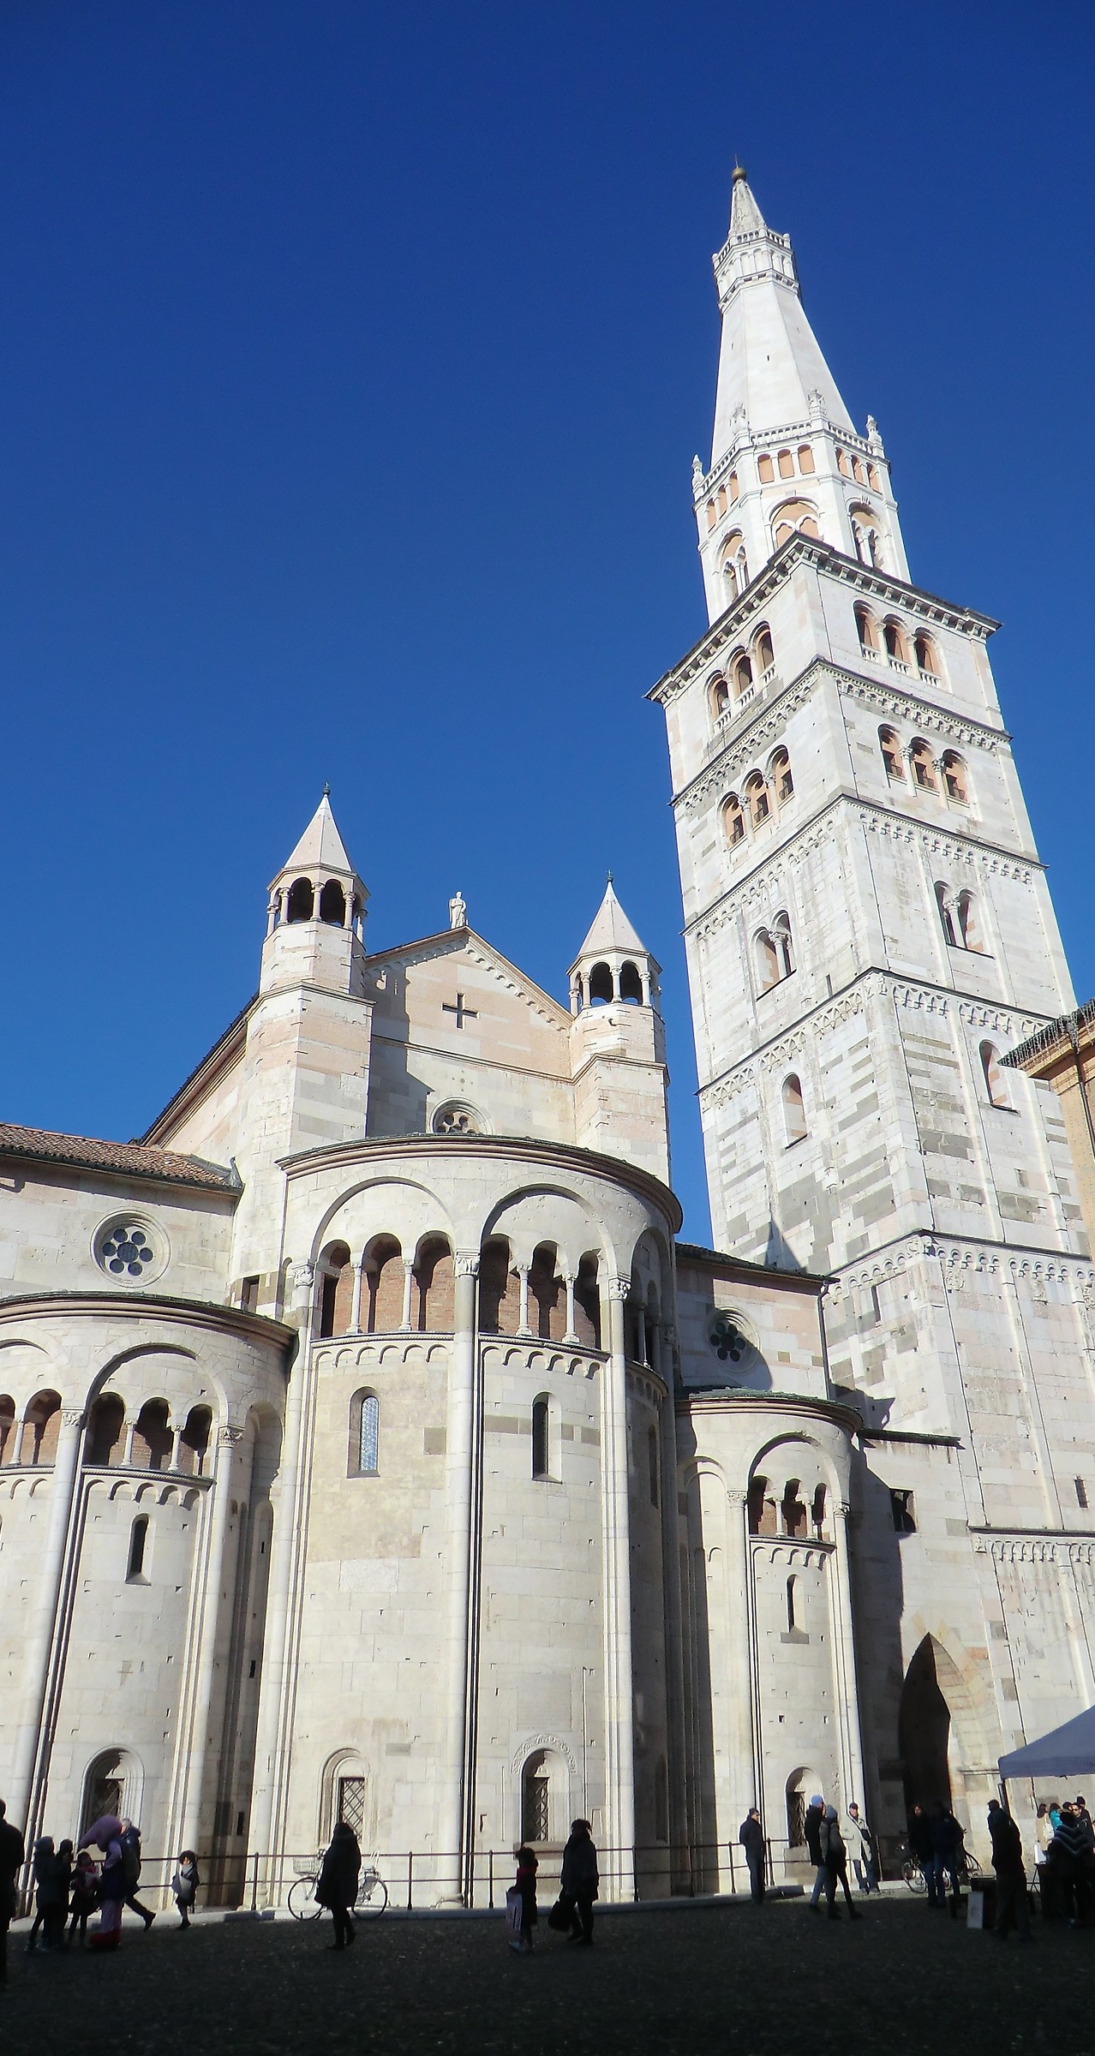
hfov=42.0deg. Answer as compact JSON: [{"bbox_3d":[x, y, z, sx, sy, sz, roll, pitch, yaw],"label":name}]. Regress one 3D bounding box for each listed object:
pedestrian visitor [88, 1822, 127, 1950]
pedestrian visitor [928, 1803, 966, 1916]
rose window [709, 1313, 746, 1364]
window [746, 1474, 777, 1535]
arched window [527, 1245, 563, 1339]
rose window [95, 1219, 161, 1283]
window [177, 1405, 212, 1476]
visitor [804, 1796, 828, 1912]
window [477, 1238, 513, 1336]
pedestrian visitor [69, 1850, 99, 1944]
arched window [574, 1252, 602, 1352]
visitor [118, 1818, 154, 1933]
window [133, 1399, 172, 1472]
[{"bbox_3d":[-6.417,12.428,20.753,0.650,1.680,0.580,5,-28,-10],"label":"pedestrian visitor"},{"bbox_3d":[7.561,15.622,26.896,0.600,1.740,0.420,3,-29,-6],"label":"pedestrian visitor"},{"bbox_3d":[5.200,8.943,41.019,1.400,1.420,0.300,14,-31,-26],"label":"rose window"},{"bbox_3d":[5.390,12.071,36.007,0.800,1.480,0.420,7,-29,-13],"label":"window"},{"bbox_3d":[-0.124,6.158,33.098,1.000,2.390,0.450,14,-31,-24],"label":"arched window"},{"bbox_3d":[-9.961,5.277,33.937,1.600,1.600,0.350,15,-32,-26],"label":"rose window"},{"bbox_3d":[-7.477,8.667,29.991,0.720,1.370,0.320,23,-37,-37],"label":"window"},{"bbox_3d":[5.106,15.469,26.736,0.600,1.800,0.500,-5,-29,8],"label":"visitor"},{"bbox_3d":[-1.226,6.054,33.480,0.880,2.400,0.400,6,-29,-12],"label":"window"},{"bbox_3d":[-7.186,13.452,22.068,0.420,1.270,0.420,-24,-36,35],"label":"pedestrian visitor"},{"bbox_3d":[0.988,6.590,34.416,0.860,2.450,0.400,19,-34,-32],"label":"arched window"},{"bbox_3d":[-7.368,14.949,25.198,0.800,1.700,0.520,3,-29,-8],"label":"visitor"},{"bbox_3d":[-7.678,7.896,27.699,0.770,1.360,0.400,14,-31,-26],"label":"window"}]

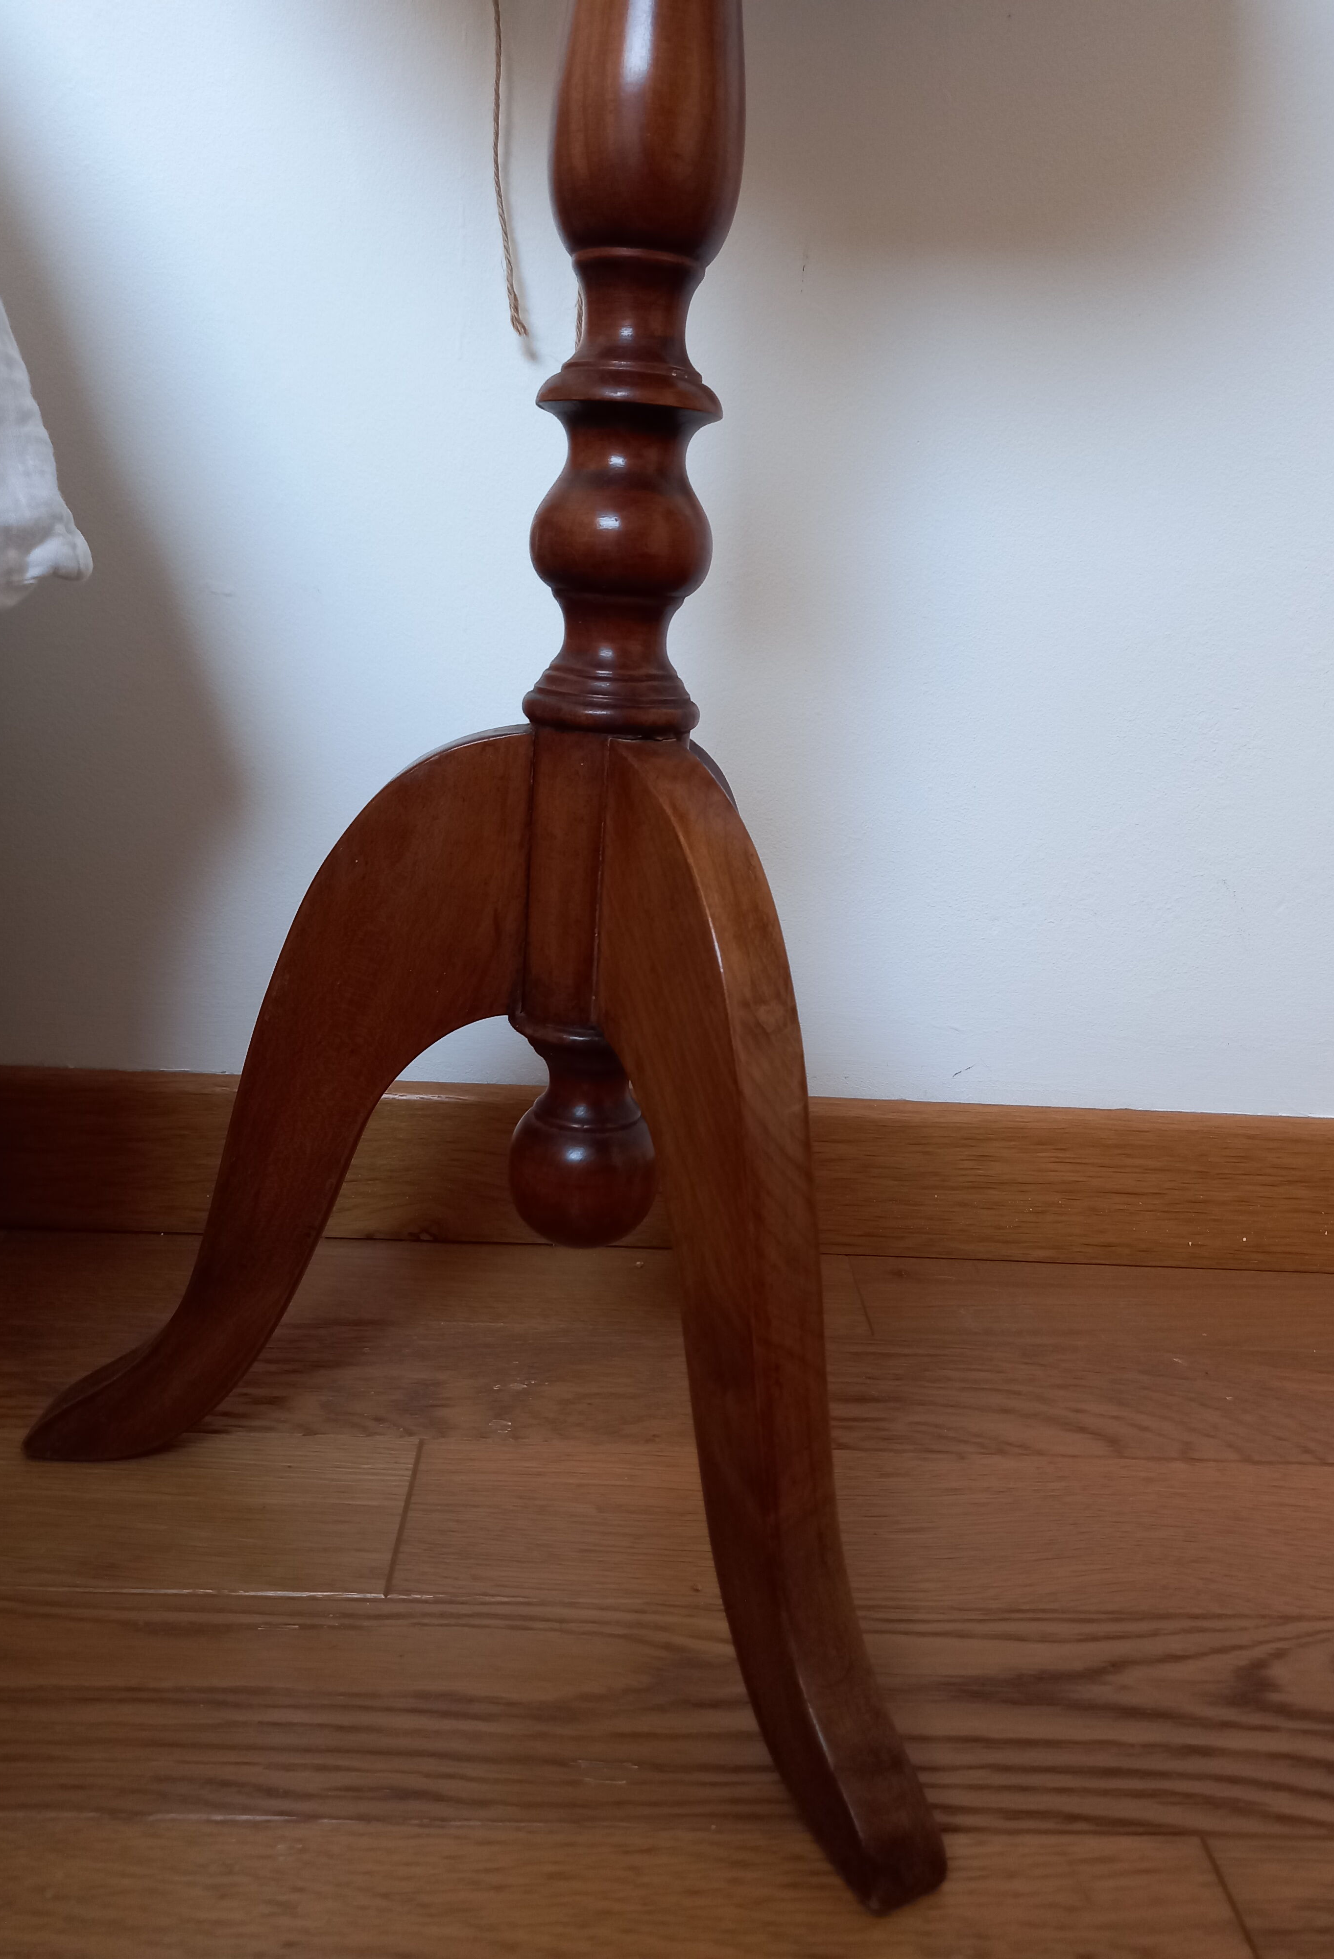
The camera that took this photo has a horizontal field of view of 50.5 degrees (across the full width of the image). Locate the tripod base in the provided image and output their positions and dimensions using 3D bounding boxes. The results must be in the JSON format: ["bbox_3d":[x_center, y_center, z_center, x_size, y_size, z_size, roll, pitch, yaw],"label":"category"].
[{"bbox_3d":[-0.075,0.053,0.498,0.318,0.286,0.367,2,17,-2],"label":"tripod base"}]

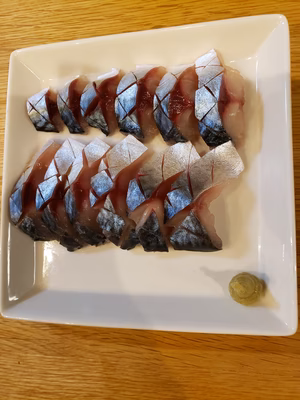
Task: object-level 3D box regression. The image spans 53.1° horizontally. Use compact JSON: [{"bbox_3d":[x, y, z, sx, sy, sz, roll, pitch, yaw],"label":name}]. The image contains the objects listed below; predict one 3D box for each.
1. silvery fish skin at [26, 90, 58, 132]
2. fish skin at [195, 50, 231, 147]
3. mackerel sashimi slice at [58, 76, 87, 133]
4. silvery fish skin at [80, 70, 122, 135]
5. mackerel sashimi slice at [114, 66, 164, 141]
[{"bbox_3d":[-0.096,-0.080,0.268,0.023,0.014,0.035,-6,85,11],"label":"silvery fish skin"},{"bbox_3d":[0.049,-0.079,0.236,0.021,0.020,0.071,-6,85,11],"label":"fish skin"},{"bbox_3d":[-0.069,-0.083,0.262,0.019,0.016,0.044,-7,85,11],"label":"mackerel sashimi slice"},{"bbox_3d":[-0.042,-0.083,0.256,0.031,0.017,0.049,-6,85,11],"label":"silvery fish skin"},{"bbox_3d":[-0.009,-0.079,0.248,0.036,0.019,0.054,-6,85,11],"label":"mackerel sashimi slice"}]

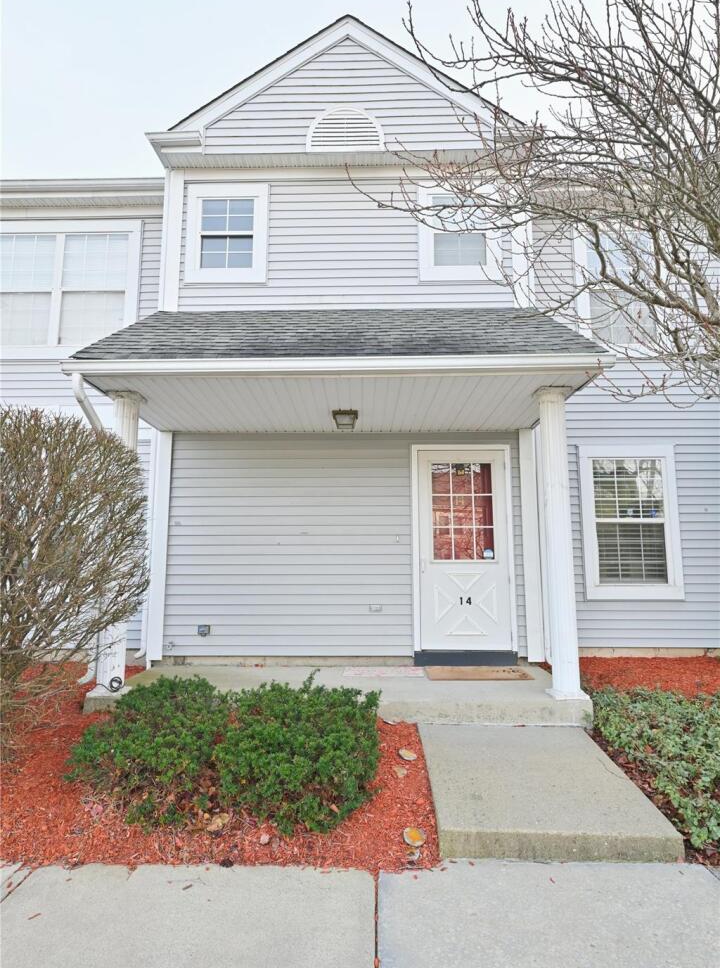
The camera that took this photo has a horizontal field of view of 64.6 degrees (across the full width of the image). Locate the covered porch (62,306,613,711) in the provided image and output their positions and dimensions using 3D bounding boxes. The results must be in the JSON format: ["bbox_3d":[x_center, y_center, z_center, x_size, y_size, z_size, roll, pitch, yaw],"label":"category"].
[{"bbox_3d":[-0.157,-0.166,4.987,3.980,3.807,1.970,0,-8,2],"label":"covered porch"}]

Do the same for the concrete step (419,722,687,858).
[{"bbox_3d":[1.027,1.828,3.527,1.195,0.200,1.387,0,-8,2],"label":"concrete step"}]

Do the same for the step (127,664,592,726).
[{"bbox_3d":[-0.159,1.815,4.987,3.831,0.184,1.409,0,-8,2],"label":"step"}]

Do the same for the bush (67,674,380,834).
[{"bbox_3d":[-0.860,1.607,3.615,1.960,0.590,0.960,0,-8,2],"label":"bush"}]

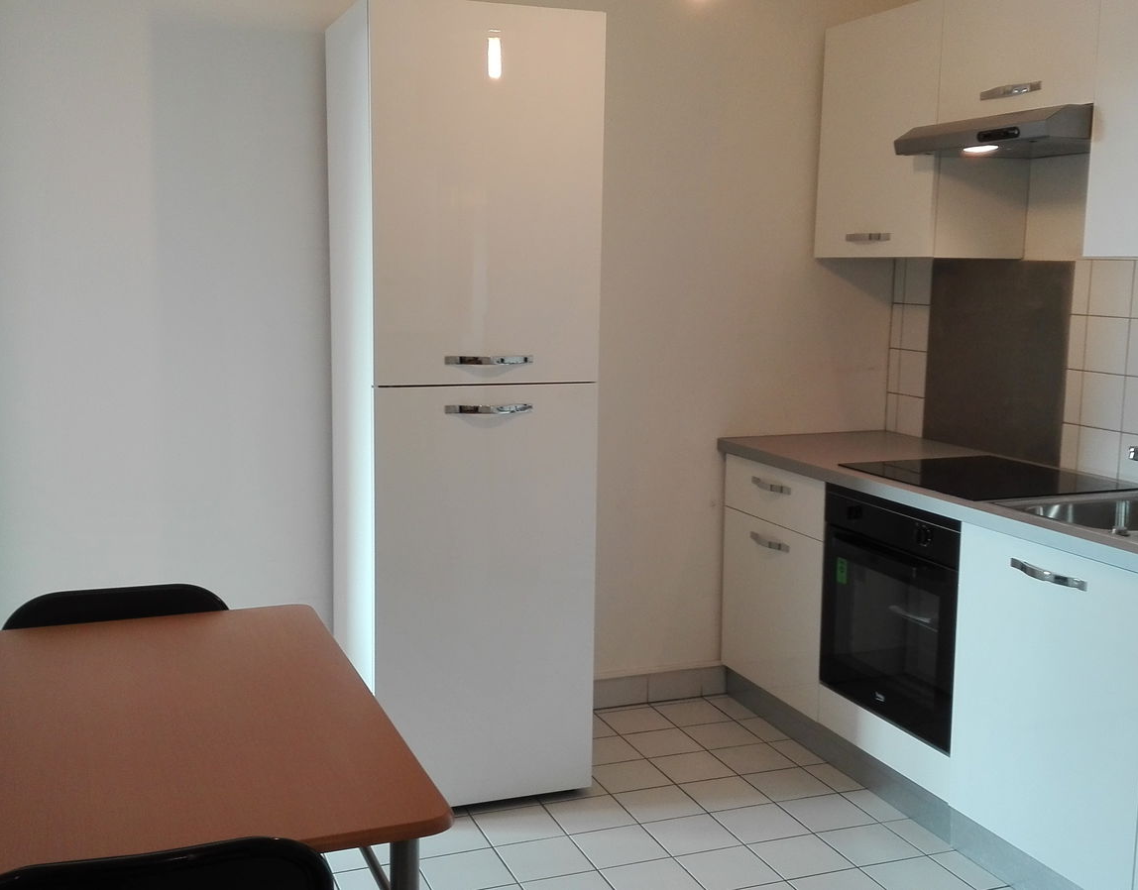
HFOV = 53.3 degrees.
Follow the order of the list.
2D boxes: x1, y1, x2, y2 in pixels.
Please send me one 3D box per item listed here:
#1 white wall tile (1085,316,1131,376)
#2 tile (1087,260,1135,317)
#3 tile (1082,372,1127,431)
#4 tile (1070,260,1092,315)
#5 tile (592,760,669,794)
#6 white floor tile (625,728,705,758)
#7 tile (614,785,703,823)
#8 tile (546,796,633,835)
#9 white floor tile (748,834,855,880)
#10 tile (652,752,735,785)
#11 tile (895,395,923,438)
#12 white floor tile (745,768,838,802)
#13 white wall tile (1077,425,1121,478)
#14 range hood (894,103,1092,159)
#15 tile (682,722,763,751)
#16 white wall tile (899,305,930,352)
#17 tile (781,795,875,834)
[{"bbox_3d":[1.486,-0.270,3.126,0.010,0.151,0.149,-2,8,-21],"label":"white wall tile"},{"bbox_3d":[1.491,-0.428,3.114,0.010,0.152,0.136,-3,9,-24],"label":"tile"},{"bbox_3d":[1.484,-0.120,3.146,0.010,0.151,0.149,-2,8,-21],"label":"tile"},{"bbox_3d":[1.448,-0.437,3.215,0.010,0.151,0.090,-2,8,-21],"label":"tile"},{"bbox_3d":[0.175,0.951,3.246,0.203,0.010,0.186,-1,9,-23],"label":"tile"},{"bbox_3d":[0.293,0.921,3.493,0.203,0.010,0.186,-1,9,-23],"label":"white floor tile"},{"bbox_3d":[0.251,1.004,3.159,0.200,0.010,0.181,-2,9,-21],"label":"tile"},{"bbox_3d":[0.061,1.006,3.077,0.200,0.010,0.200,-2,8,-21],"label":"tile"},{"bbox_3d":[0.578,1.030,2.823,0.203,0.010,0.186,-1,9,-23],"label":"white floor tile"},{"bbox_3d":[0.364,0.948,3.325,0.203,0.010,0.186,-1,9,-23],"label":"tile"},{"bbox_3d":[1.170,-0.088,3.906,0.010,0.153,0.143,-1,9,-23],"label":"tile"},{"bbox_3d":[0.636,0.989,3.288,0.200,0.010,0.181,-2,9,-21],"label":"white floor tile"},{"bbox_3d":[1.547,0.027,3.305,0.010,0.142,0.147,-2,9,-21],"label":"white wall tile"},{"bbox_3d":[1.298,-0.857,3.151,0.490,0.088,0.595,-2,9,-21],"label":"range hood"},{"bbox_3d":[0.505,0.967,3.749,0.212,0.010,0.198,-2,9,-21],"label":"tile"},{"bbox_3d":[1.237,-0.416,4.042,0.010,0.160,0.147,-2,9,-21],"label":"white wall tile"},{"bbox_3d":[0.705,1.011,3.112,0.200,0.010,0.200,-2,8,-21],"label":"tile"}]

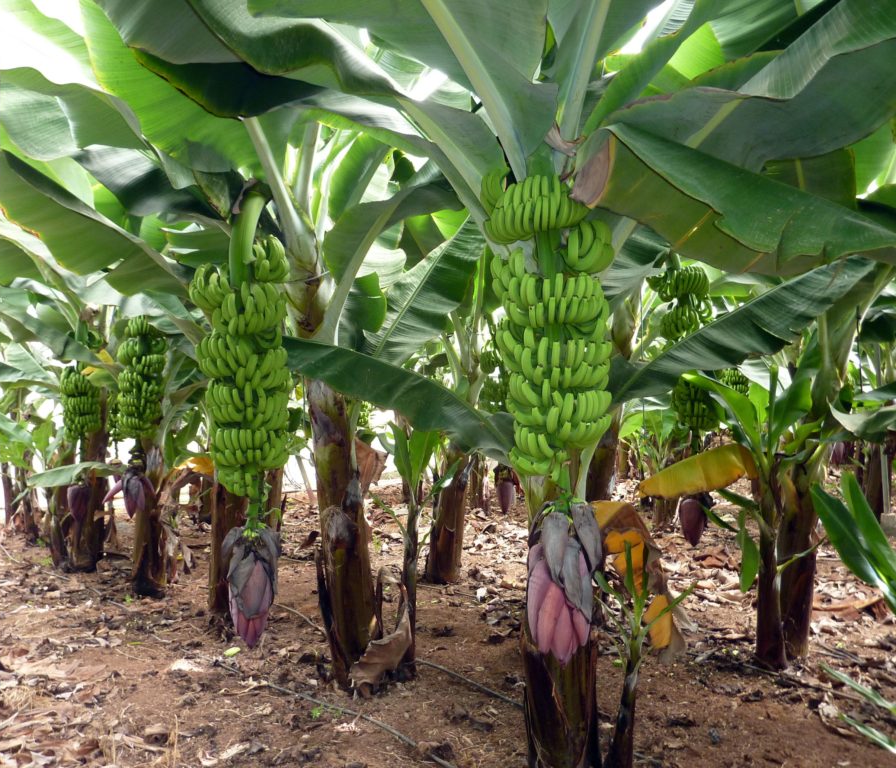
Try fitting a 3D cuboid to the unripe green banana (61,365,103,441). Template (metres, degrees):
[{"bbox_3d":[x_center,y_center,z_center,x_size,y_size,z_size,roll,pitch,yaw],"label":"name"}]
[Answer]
[{"bbox_3d":[-2.870,0.140,5.800,0.320,0.620,0.320,0,-1,0],"label":"unripe green banana"}]

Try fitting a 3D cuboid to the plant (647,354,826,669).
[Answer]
[{"bbox_3d":[1.520,0.675,3.920,1.000,1.650,0.850,0,-1,0],"label":"plant"}]

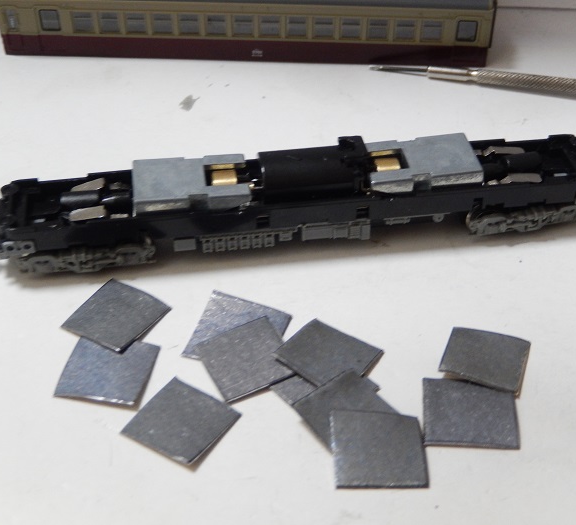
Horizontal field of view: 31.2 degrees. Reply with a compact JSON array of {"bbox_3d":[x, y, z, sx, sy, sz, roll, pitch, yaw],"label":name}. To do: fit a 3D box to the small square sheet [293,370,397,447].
[{"bbox_3d":[0.010,0.025,0.171,0.014,0.001,0.014,-27,49,-27],"label":"small square sheet"}]

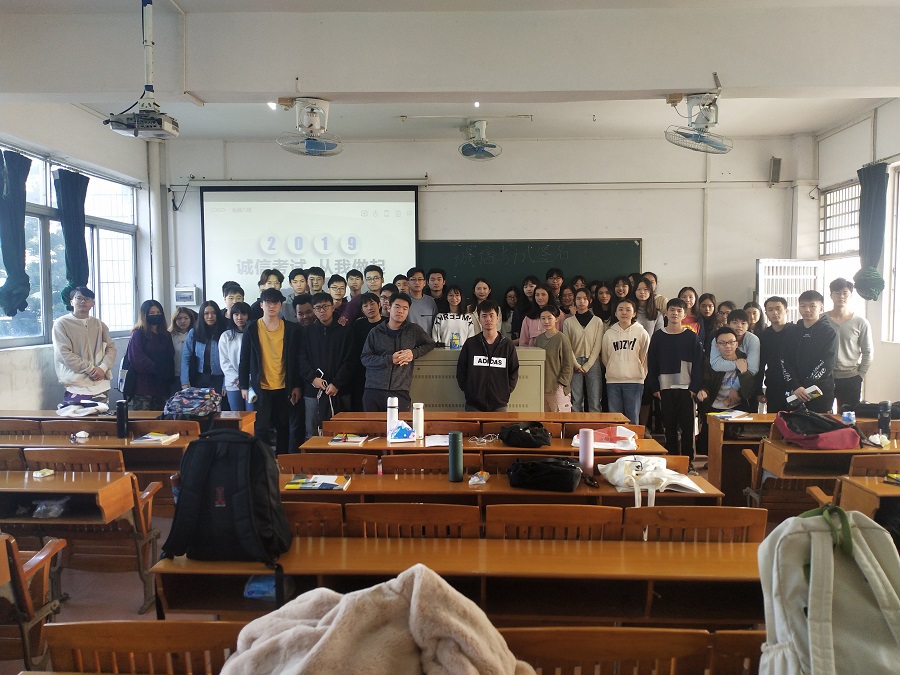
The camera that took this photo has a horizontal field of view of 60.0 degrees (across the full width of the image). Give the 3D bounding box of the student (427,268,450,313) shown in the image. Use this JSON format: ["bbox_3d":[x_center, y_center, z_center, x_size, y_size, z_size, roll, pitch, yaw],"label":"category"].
[{"bbox_3d":[-0.124,0.145,8.416,0.470,1.763,0.280,0,3,-1],"label":"student"}]

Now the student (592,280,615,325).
[{"bbox_3d":[1.618,0.224,8.219,0.430,1.624,0.270,0,3,6],"label":"student"}]

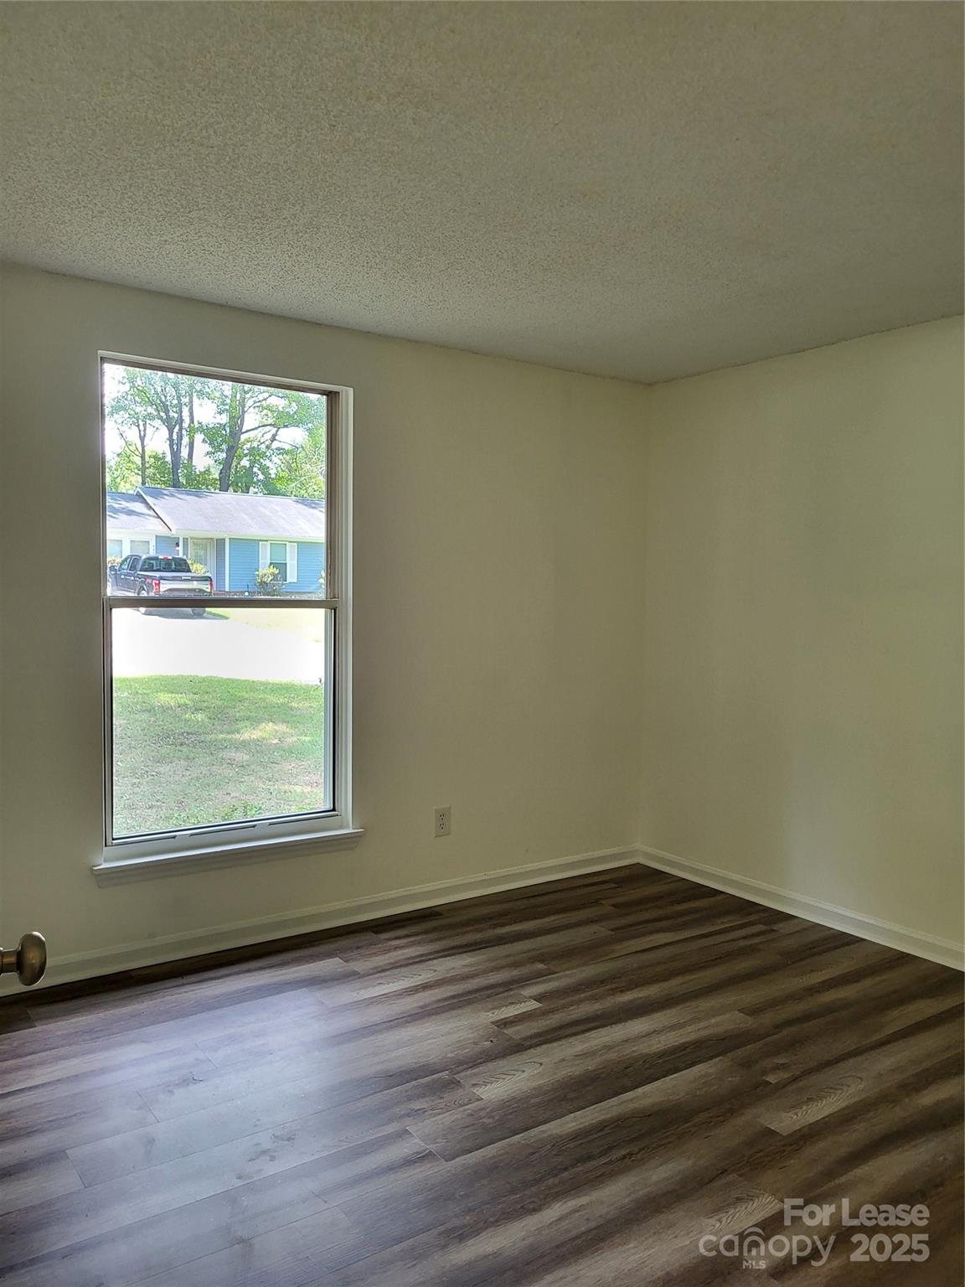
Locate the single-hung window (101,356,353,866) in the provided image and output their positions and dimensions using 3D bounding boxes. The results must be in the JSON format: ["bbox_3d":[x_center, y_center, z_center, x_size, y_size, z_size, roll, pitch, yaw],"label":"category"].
[{"bbox_3d":[-0.918,-0.118,3.529,0.936,1.702,0.105,-1,4,-35],"label":"single-hung window"}]

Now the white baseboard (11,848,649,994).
[{"bbox_3d":[-0.459,1.060,3.872,3.000,0.093,0.019,-1,4,-35],"label":"white baseboard"}]

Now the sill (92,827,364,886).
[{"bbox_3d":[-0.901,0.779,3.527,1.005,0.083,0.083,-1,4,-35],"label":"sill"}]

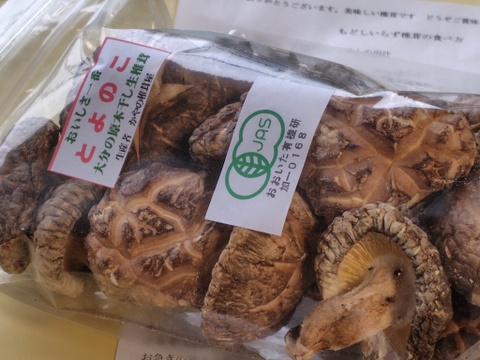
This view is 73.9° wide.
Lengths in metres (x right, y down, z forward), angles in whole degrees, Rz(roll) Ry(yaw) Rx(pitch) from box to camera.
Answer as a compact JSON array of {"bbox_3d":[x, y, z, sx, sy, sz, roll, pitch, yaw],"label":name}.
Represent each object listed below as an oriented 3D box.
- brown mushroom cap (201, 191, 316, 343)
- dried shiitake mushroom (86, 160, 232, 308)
[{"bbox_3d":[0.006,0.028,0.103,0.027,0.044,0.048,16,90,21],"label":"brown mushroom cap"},{"bbox_3d":[-0.027,0.018,0.105,0.047,0.028,0.047,0,78,-11],"label":"dried shiitake mushroom"}]

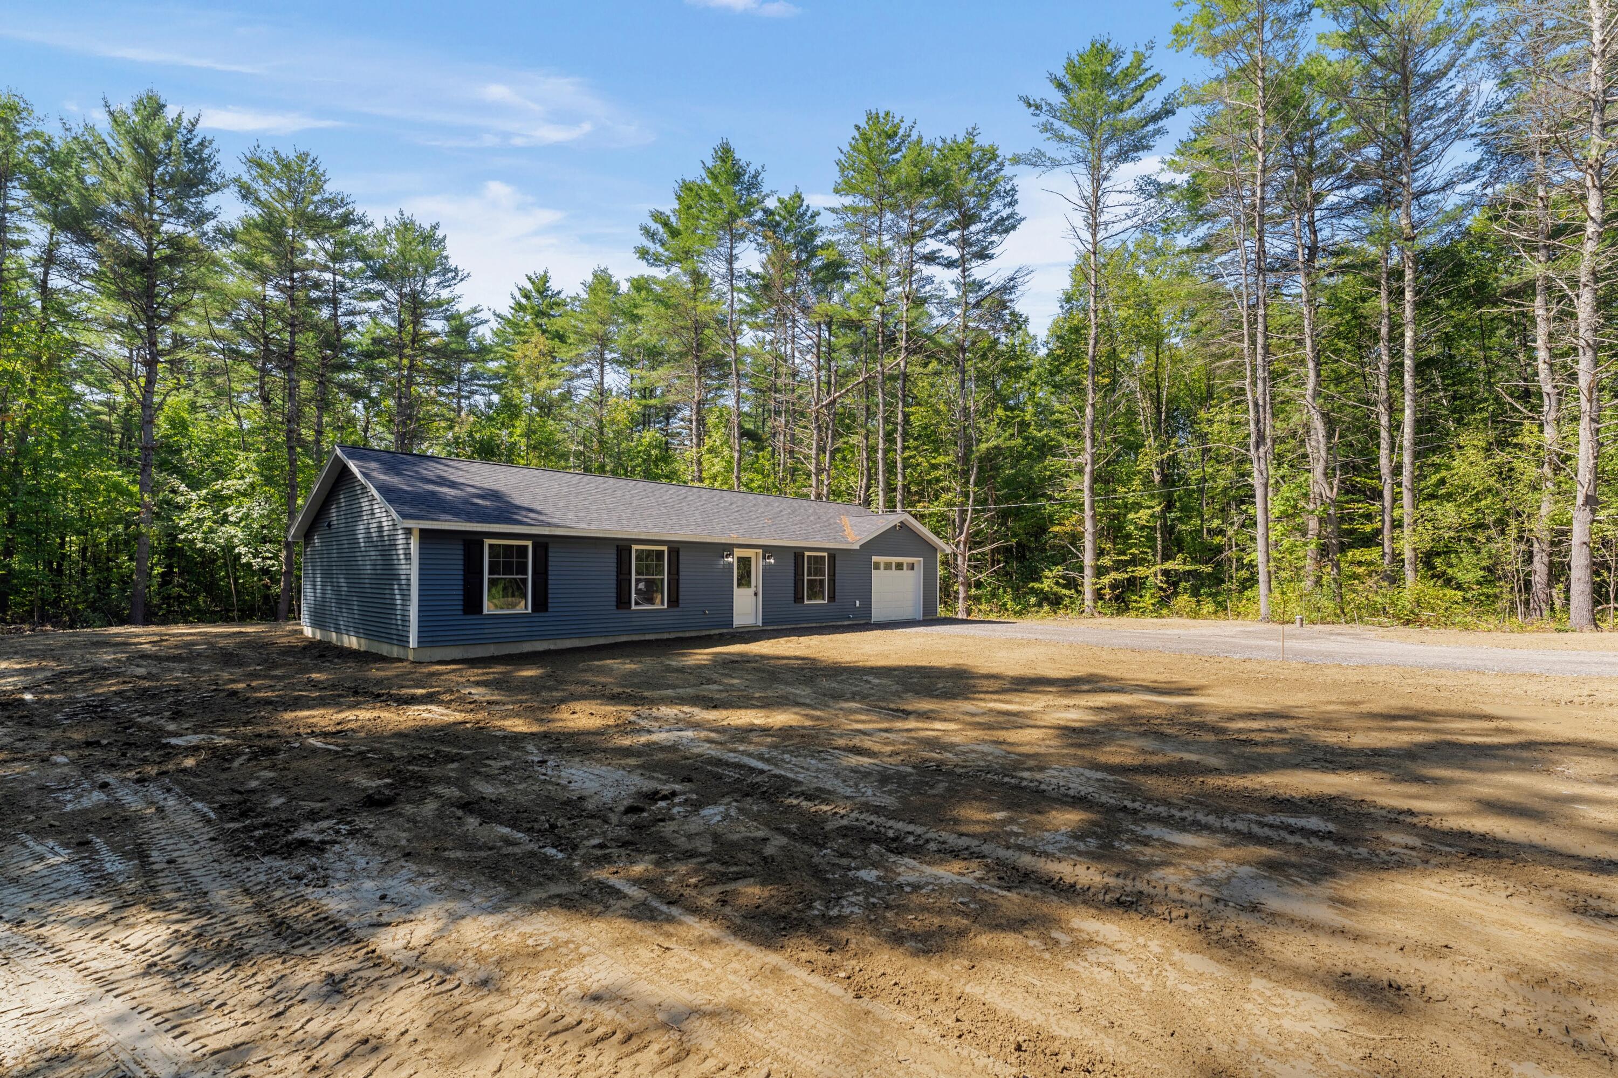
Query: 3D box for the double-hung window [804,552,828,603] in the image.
[{"bbox_3d":[0.199,1.181,21.928,0.100,1.541,1.018,-3,-4,44],"label":"double-hung window"}]

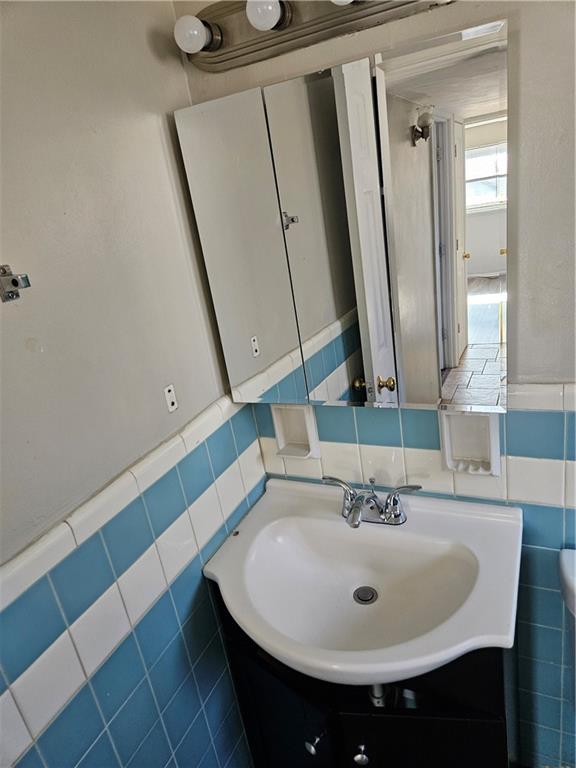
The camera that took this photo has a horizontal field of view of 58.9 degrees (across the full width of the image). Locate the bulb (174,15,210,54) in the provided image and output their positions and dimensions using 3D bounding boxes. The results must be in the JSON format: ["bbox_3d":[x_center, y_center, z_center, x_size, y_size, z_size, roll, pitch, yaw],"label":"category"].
[{"bbox_3d":[-0.177,-0.649,0.949,0.059,0.059,0.070,1,26,27],"label":"bulb"}]

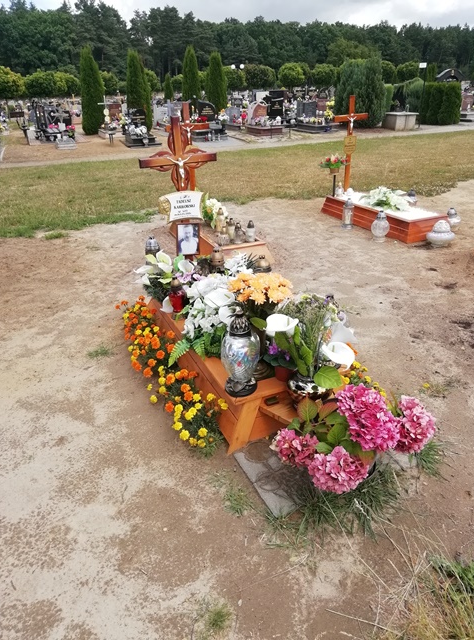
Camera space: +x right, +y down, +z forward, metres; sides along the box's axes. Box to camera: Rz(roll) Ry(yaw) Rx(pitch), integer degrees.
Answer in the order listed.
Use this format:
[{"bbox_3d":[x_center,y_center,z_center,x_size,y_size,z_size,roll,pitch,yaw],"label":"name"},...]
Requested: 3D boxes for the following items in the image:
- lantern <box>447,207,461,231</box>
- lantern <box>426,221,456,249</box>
[{"bbox_3d":[2.444,-1.141,5.396,0.165,0.233,0.165,-2,26,0],"label":"lantern"},{"bbox_3d":[2.012,-0.854,4.729,0.280,0.250,0.280,-12,28,-18],"label":"lantern"}]

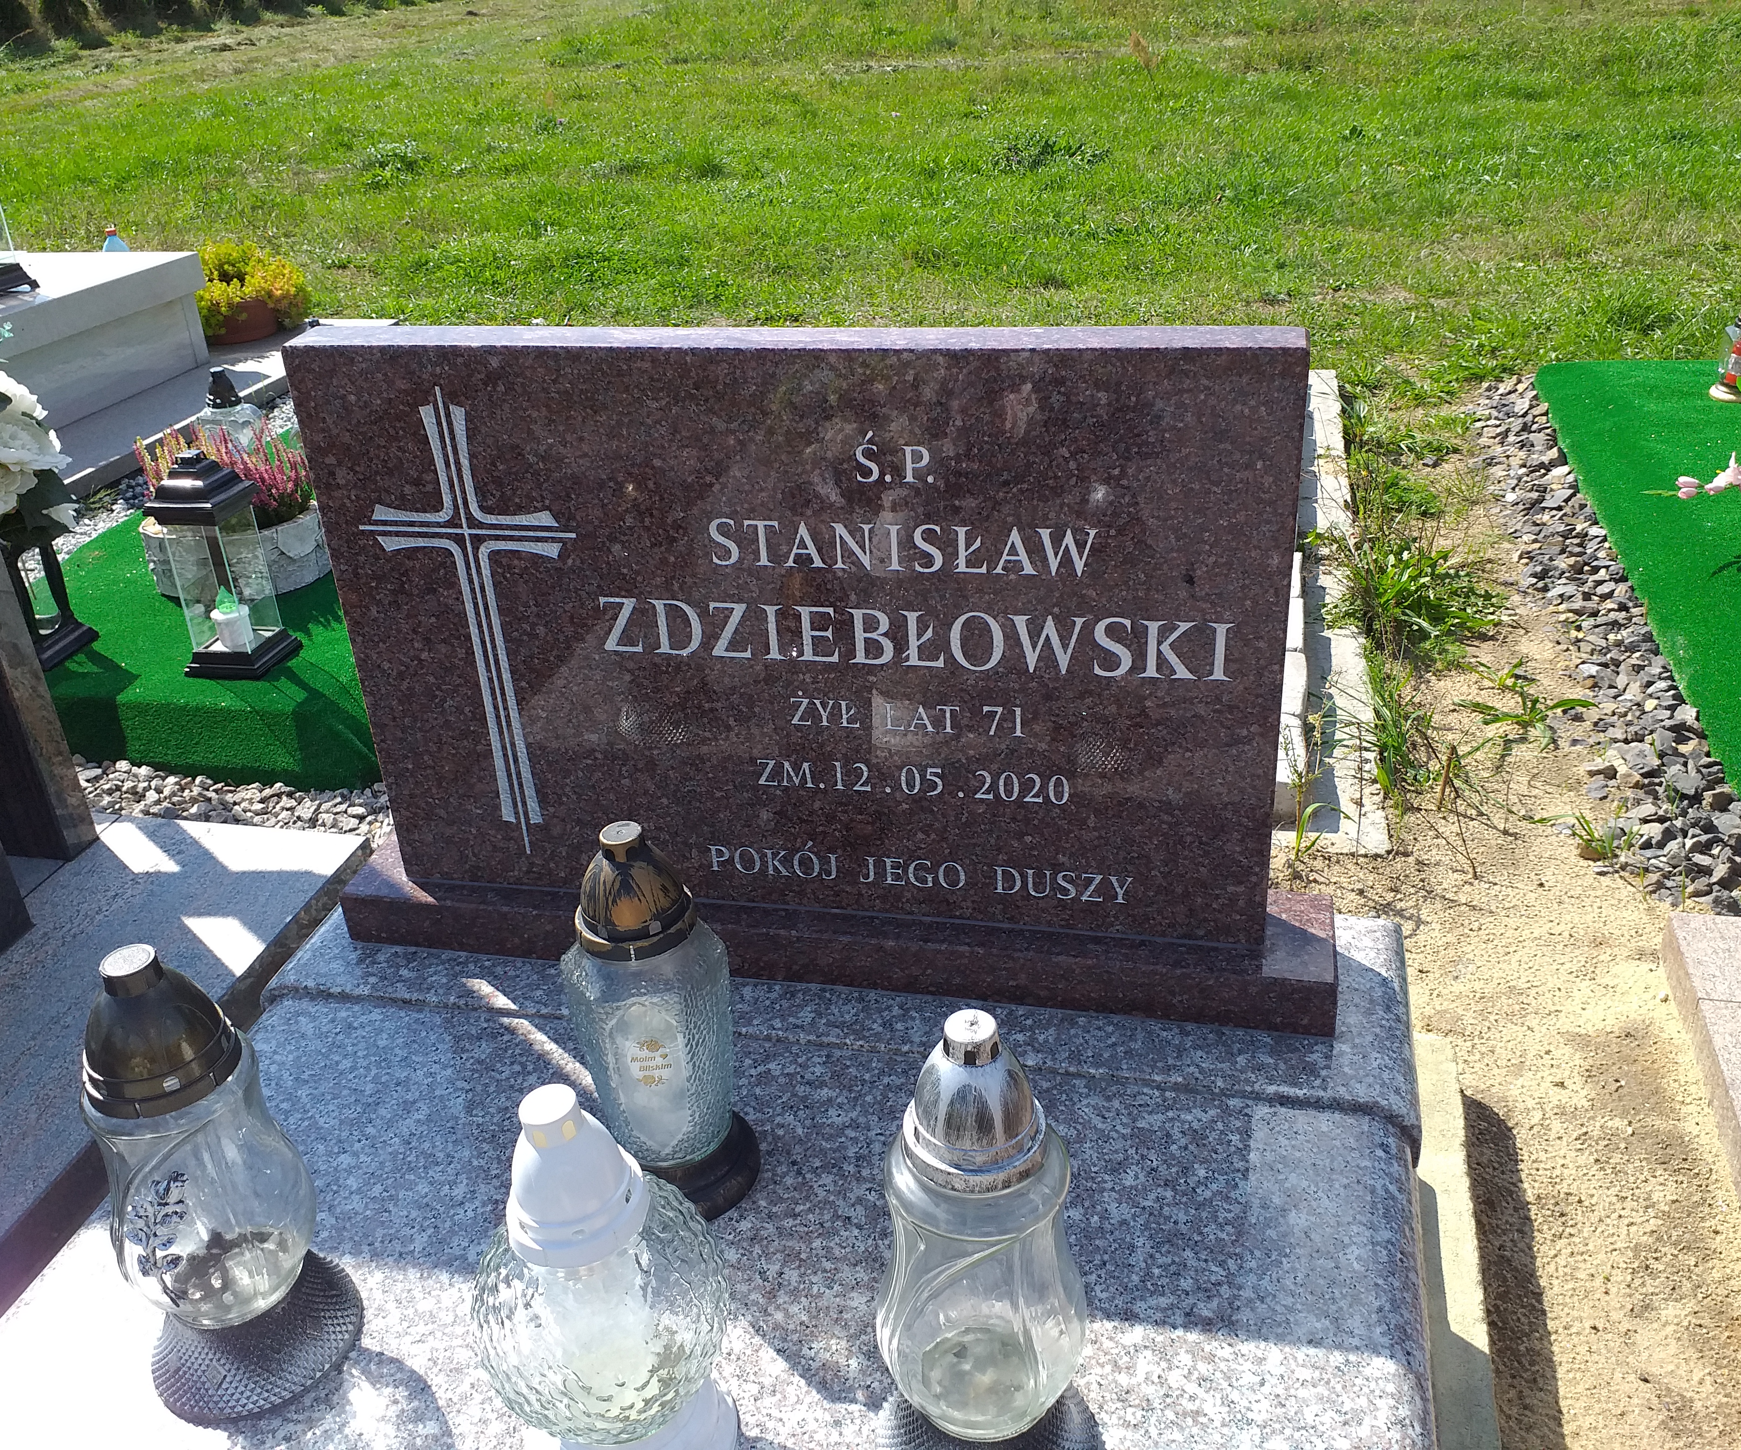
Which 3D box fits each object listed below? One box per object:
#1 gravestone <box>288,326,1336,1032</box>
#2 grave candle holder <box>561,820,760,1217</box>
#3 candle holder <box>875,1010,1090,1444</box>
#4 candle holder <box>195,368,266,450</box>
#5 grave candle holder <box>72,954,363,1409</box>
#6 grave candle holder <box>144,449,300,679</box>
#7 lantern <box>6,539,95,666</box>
[{"bbox_3d":[-0.064,-0.047,1.354,0.965,0.601,0.133,3,29,13],"label":"gravestone"},{"bbox_3d":[-0.173,0.221,1.177,0.140,0.324,0.140,-9,29,-10],"label":"grave candle holder"},{"bbox_3d":[0.067,0.323,0.933,0.147,0.348,0.147,-2,28,3],"label":"candle holder"},{"bbox_3d":[-1.281,-0.585,3.000,0.135,0.233,0.125,-15,30,-20],"label":"candle holder"},{"bbox_3d":[-0.467,0.300,1.046,0.147,0.342,0.147,-20,32,-27],"label":"grave candle holder"},{"bbox_3d":[-0.946,-0.237,2.183,0.121,0.319,0.121,4,29,13],"label":"grave candle holder"},{"bbox_3d":[-1.293,-0.243,2.266,0.119,0.290,0.119,5,29,16],"label":"lantern"}]

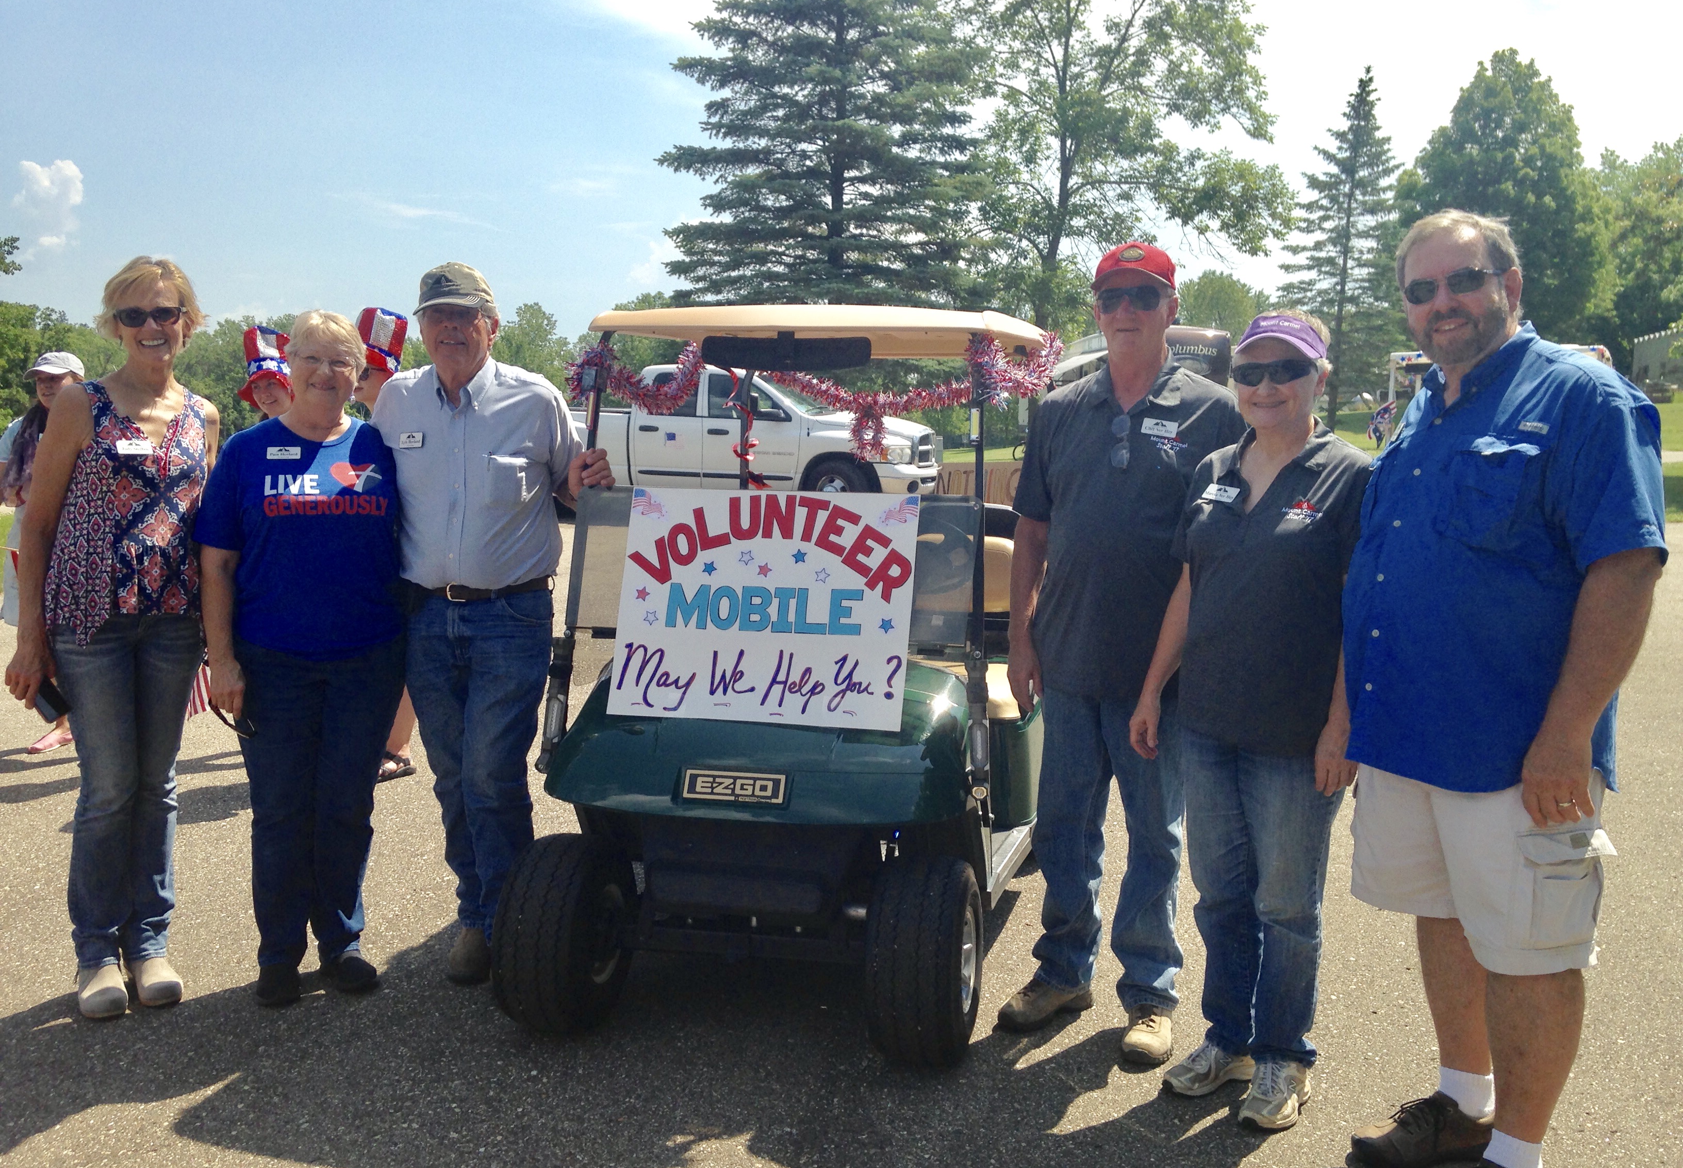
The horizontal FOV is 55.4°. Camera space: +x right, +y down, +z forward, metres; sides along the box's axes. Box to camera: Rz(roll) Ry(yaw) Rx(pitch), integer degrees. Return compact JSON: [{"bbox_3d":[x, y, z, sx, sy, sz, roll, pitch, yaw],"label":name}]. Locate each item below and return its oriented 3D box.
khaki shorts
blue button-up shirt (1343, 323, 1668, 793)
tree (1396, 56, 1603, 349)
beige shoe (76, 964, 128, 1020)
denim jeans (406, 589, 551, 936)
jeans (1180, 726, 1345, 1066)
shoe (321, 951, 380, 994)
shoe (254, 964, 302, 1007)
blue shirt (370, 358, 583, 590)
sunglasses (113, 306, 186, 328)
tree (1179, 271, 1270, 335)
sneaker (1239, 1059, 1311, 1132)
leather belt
[{"bbox_3d":[1.171,0.424,2.930,0.370,0.490,0.430,-1,7,-27],"label":"khaki shorts"},{"bbox_3d":[1.188,-0.049,2.890,0.370,0.780,0.580,-2,7,-30],"label":"blue button-up shirt"},{"bbox_3d":[18.906,-9.934,46.000,6.000,10.400,6.000,2,6,0],"label":"tree"},{"bbox_3d":[-1.755,0.928,3.802,0.100,0.120,0.265,-2,7,-27],"label":"beige shoe"},{"bbox_3d":[-0.897,0.465,3.990,0.350,0.960,0.300,2,7,7],"label":"denim jeans"},{"bbox_3d":[0.870,0.570,3.365,0.380,0.900,0.260,6,7,32],"label":"jeans"},{"bbox_3d":[-1.227,0.919,4.005,0.095,0.110,0.255,-3,8,-34],"label":"shoe"},{"bbox_3d":[-1.346,0.937,3.914,0.100,0.100,0.255,0,7,-12],"label":"shoe"},{"bbox_3d":[-0.895,-0.259,3.880,0.560,0.600,0.310,2,7,8],"label":"blue shirt"},{"bbox_3d":[-1.557,-0.599,3.620,0.145,0.050,0.145,0,7,-22],"label":"sunglasses"},{"bbox_3d":[18.980,-11.965,80.000,4.700,7.400,4.700,2,6,0],"label":"tree"},{"bbox_3d":[0.928,1.036,3.401,0.105,0.120,0.280,4,7,24],"label":"sneaker"},{"bbox_3d":[-0.901,0.011,3.960,0.380,0.055,0.280,2,6,6],"label":"leather belt"}]

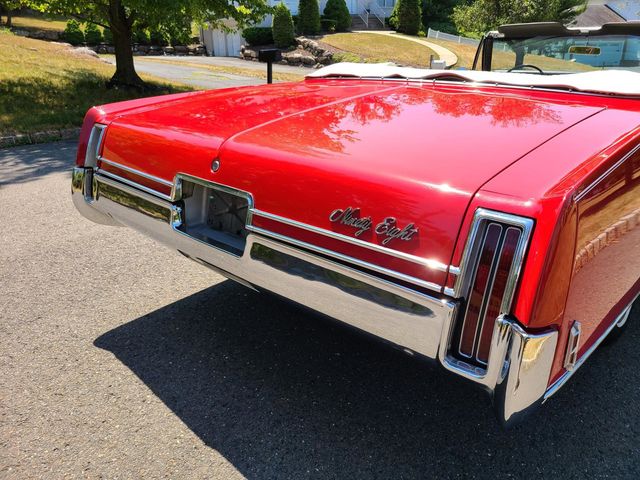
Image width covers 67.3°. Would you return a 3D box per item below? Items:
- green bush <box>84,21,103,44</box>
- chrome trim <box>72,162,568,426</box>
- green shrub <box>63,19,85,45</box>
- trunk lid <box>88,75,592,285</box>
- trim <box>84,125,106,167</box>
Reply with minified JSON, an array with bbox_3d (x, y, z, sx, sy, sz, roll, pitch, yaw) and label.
[{"bbox_3d":[-11.780,-10.792,25.000,0.920,1.200,0.920,-8,22,-22],"label":"green bush"},{"bbox_3d":[-0.281,0.021,1.615,1.970,0.280,0.300,19,27,39],"label":"chrome trim"},{"bbox_3d":[-12.820,-10.828,25.000,1.000,1.270,1.000,-8,22,-24],"label":"green shrub"},{"bbox_3d":[0.042,-0.376,1.837,1.610,0.360,1.140,19,27,39],"label":"trunk lid"},{"bbox_3d":[-0.957,-0.396,2.052,0.128,0.185,0.100,19,27,39],"label":"trim"}]

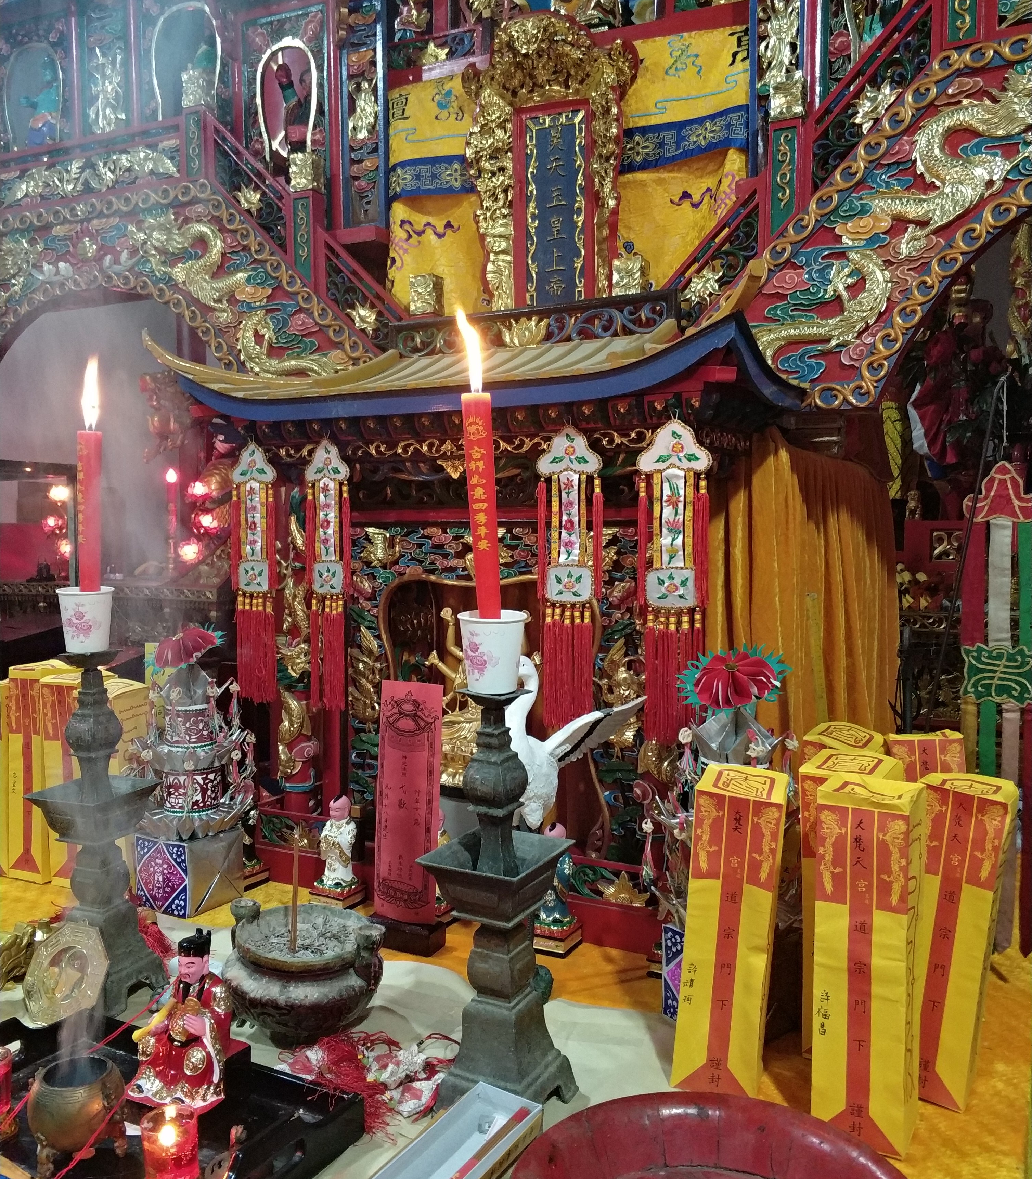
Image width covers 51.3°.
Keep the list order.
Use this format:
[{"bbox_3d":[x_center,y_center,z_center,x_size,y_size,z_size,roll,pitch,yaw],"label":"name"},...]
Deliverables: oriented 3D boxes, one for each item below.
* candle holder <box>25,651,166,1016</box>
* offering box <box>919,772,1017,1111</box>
[{"bbox_3d":[-0.549,0.310,1.409,0.125,0.448,0.125,2,5,26],"label":"candle holder"},{"bbox_3d":[0.471,0.378,1.174,0.088,0.339,0.086,9,8,29],"label":"offering box"}]

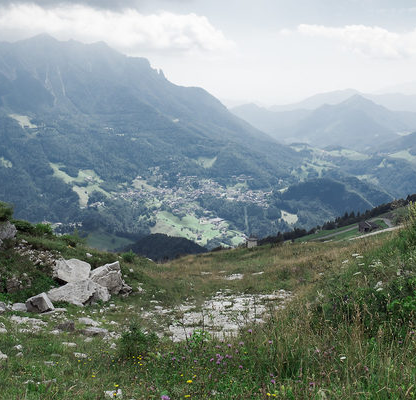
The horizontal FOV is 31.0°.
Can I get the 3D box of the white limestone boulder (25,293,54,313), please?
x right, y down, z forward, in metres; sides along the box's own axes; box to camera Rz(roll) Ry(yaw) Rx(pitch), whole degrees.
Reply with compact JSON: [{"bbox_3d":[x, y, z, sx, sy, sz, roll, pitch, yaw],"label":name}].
[{"bbox_3d":[-3.185,1.950,14.200,0.530,0.360,0.430,0,8,0],"label":"white limestone boulder"}]

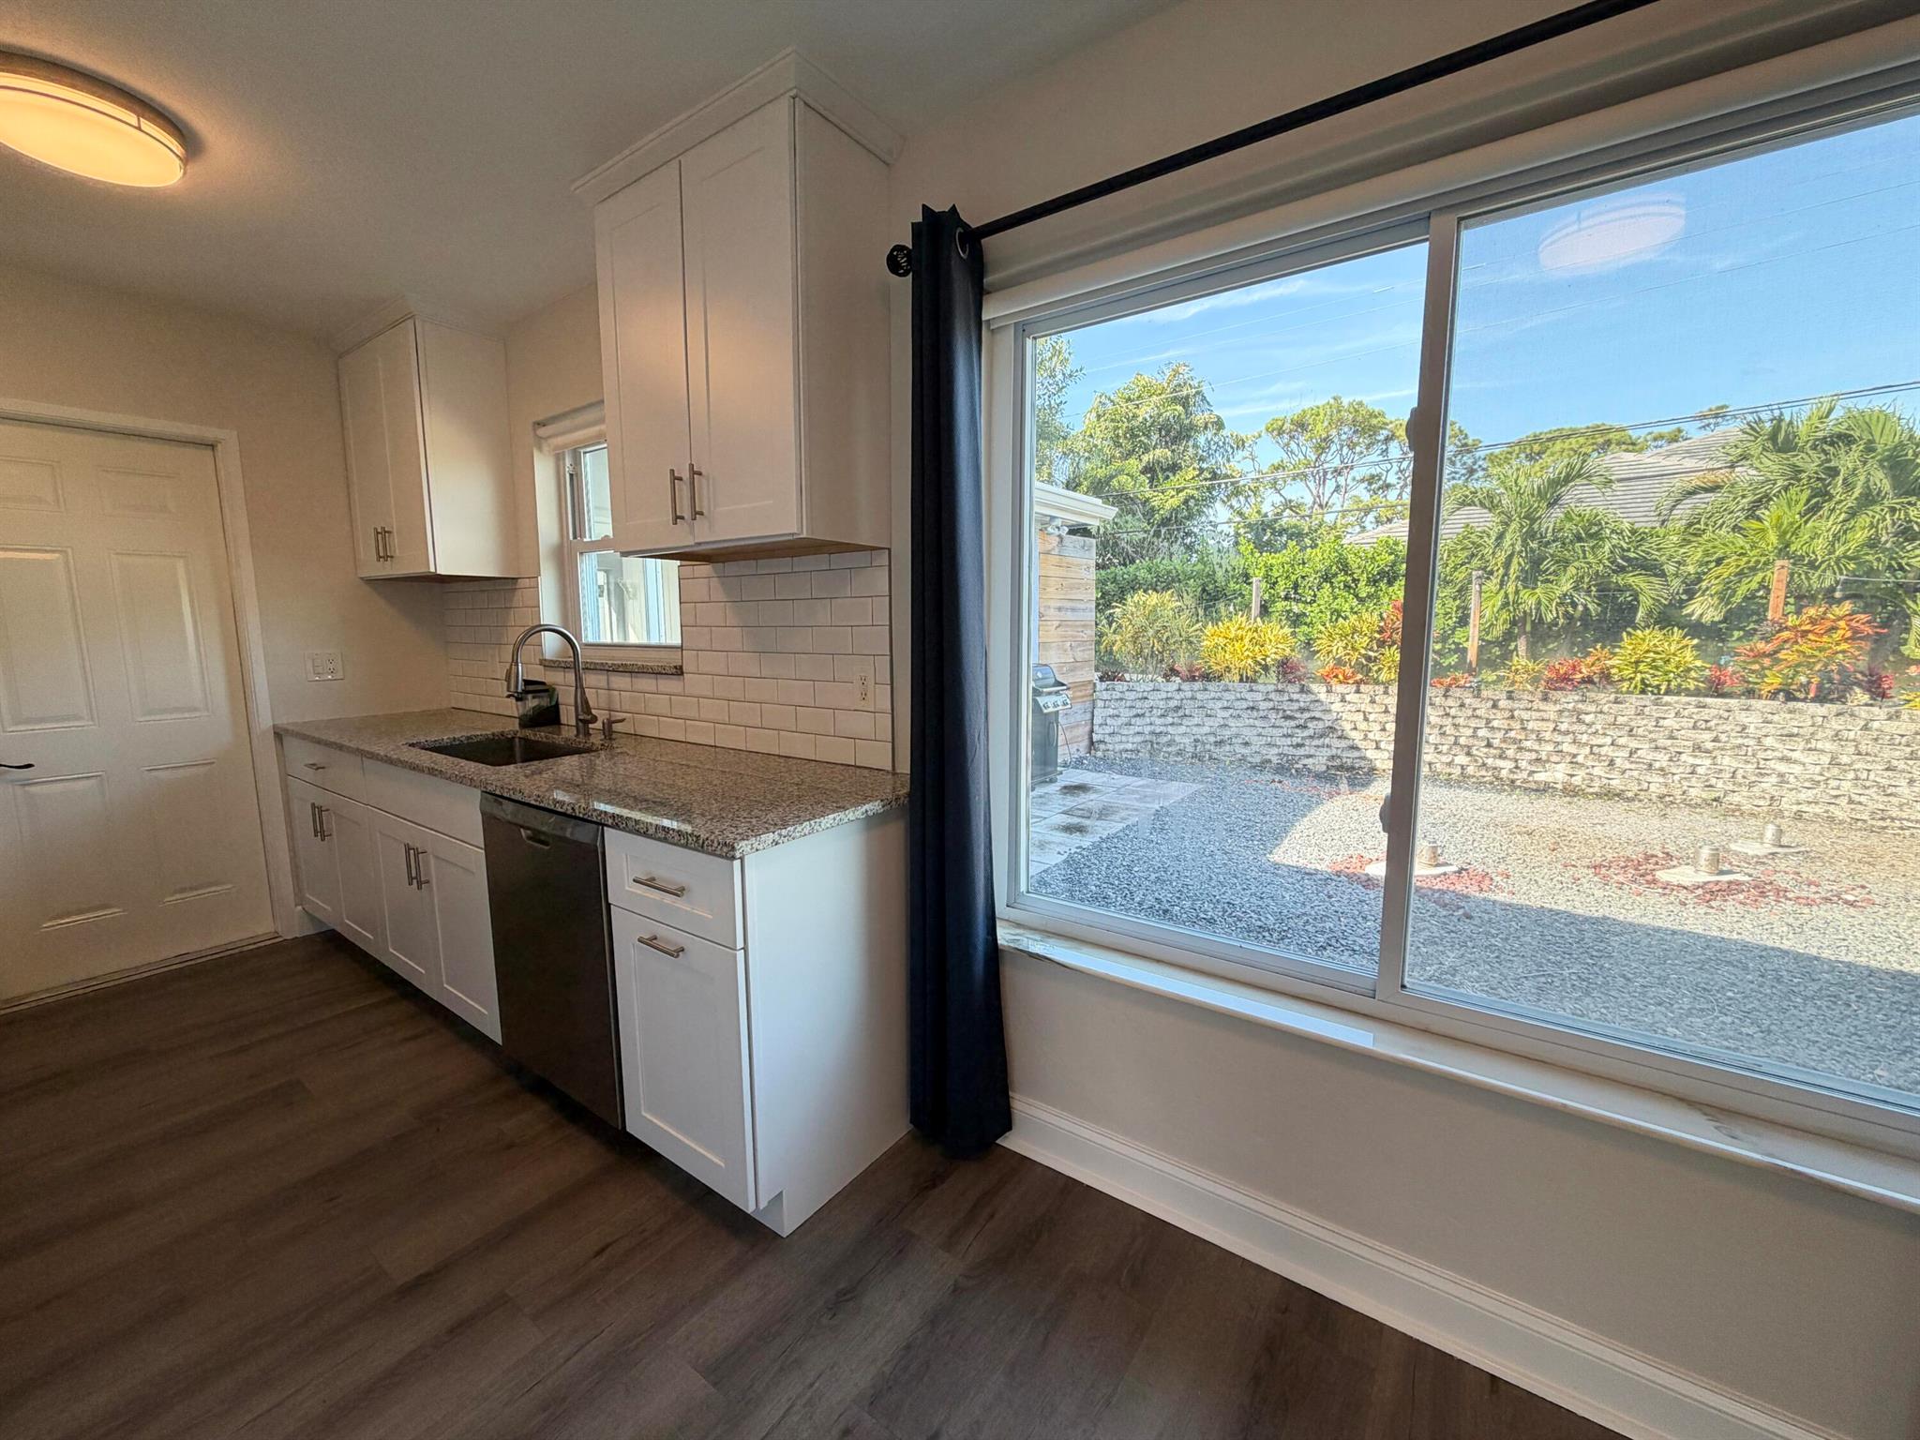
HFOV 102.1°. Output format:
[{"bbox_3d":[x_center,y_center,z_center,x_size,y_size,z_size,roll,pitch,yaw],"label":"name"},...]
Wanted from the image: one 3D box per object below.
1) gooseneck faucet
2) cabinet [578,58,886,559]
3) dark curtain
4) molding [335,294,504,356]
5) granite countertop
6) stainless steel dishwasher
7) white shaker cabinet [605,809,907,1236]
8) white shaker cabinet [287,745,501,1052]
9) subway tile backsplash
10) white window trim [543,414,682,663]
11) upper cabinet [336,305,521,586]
[{"bbox_3d":[-1.409,-0.127,2.690,0.115,0.398,0.275,5,9,36],"label":"gooseneck faucet"},{"bbox_3d":[-0.578,-0.917,2.028,0.787,0.936,0.337,5,9,36],"label":"cabinet"},{"bbox_3d":[-0.012,-0.020,1.825,0.240,2.200,0.125,5,9,36],"label":"dark curtain"},{"bbox_3d":[-2.196,-1.522,3.125,0.805,0.063,0.350,5,9,36],"label":"molding"},{"bbox_3d":[-1.415,0.103,2.574,2.935,0.032,0.655,5,9,36],"label":"granite countertop"},{"bbox_3d":[-0.879,0.582,2.243,0.620,0.820,0.618,5,9,36],"label":"stainless steel dishwasher"},{"bbox_3d":[-0.428,0.642,1.937,0.465,0.878,0.632,5,9,36],"label":"white shaker cabinet"},{"bbox_3d":[-1.861,0.510,2.966,1.807,0.878,0.633,5,9,36],"label":"white shaker cabinet"},{"bbox_3d":[-1.298,-0.249,2.840,2.752,0.598,0.018,5,9,36],"label":"subway tile backsplash"},{"bbox_3d":[-1.264,-0.666,2.831,0.925,0.925,0.105,5,9,36],"label":"white window trim"},{"bbox_3d":[-2.196,-1.051,3.206,0.762,0.918,0.318,5,9,36],"label":"upper cabinet"}]

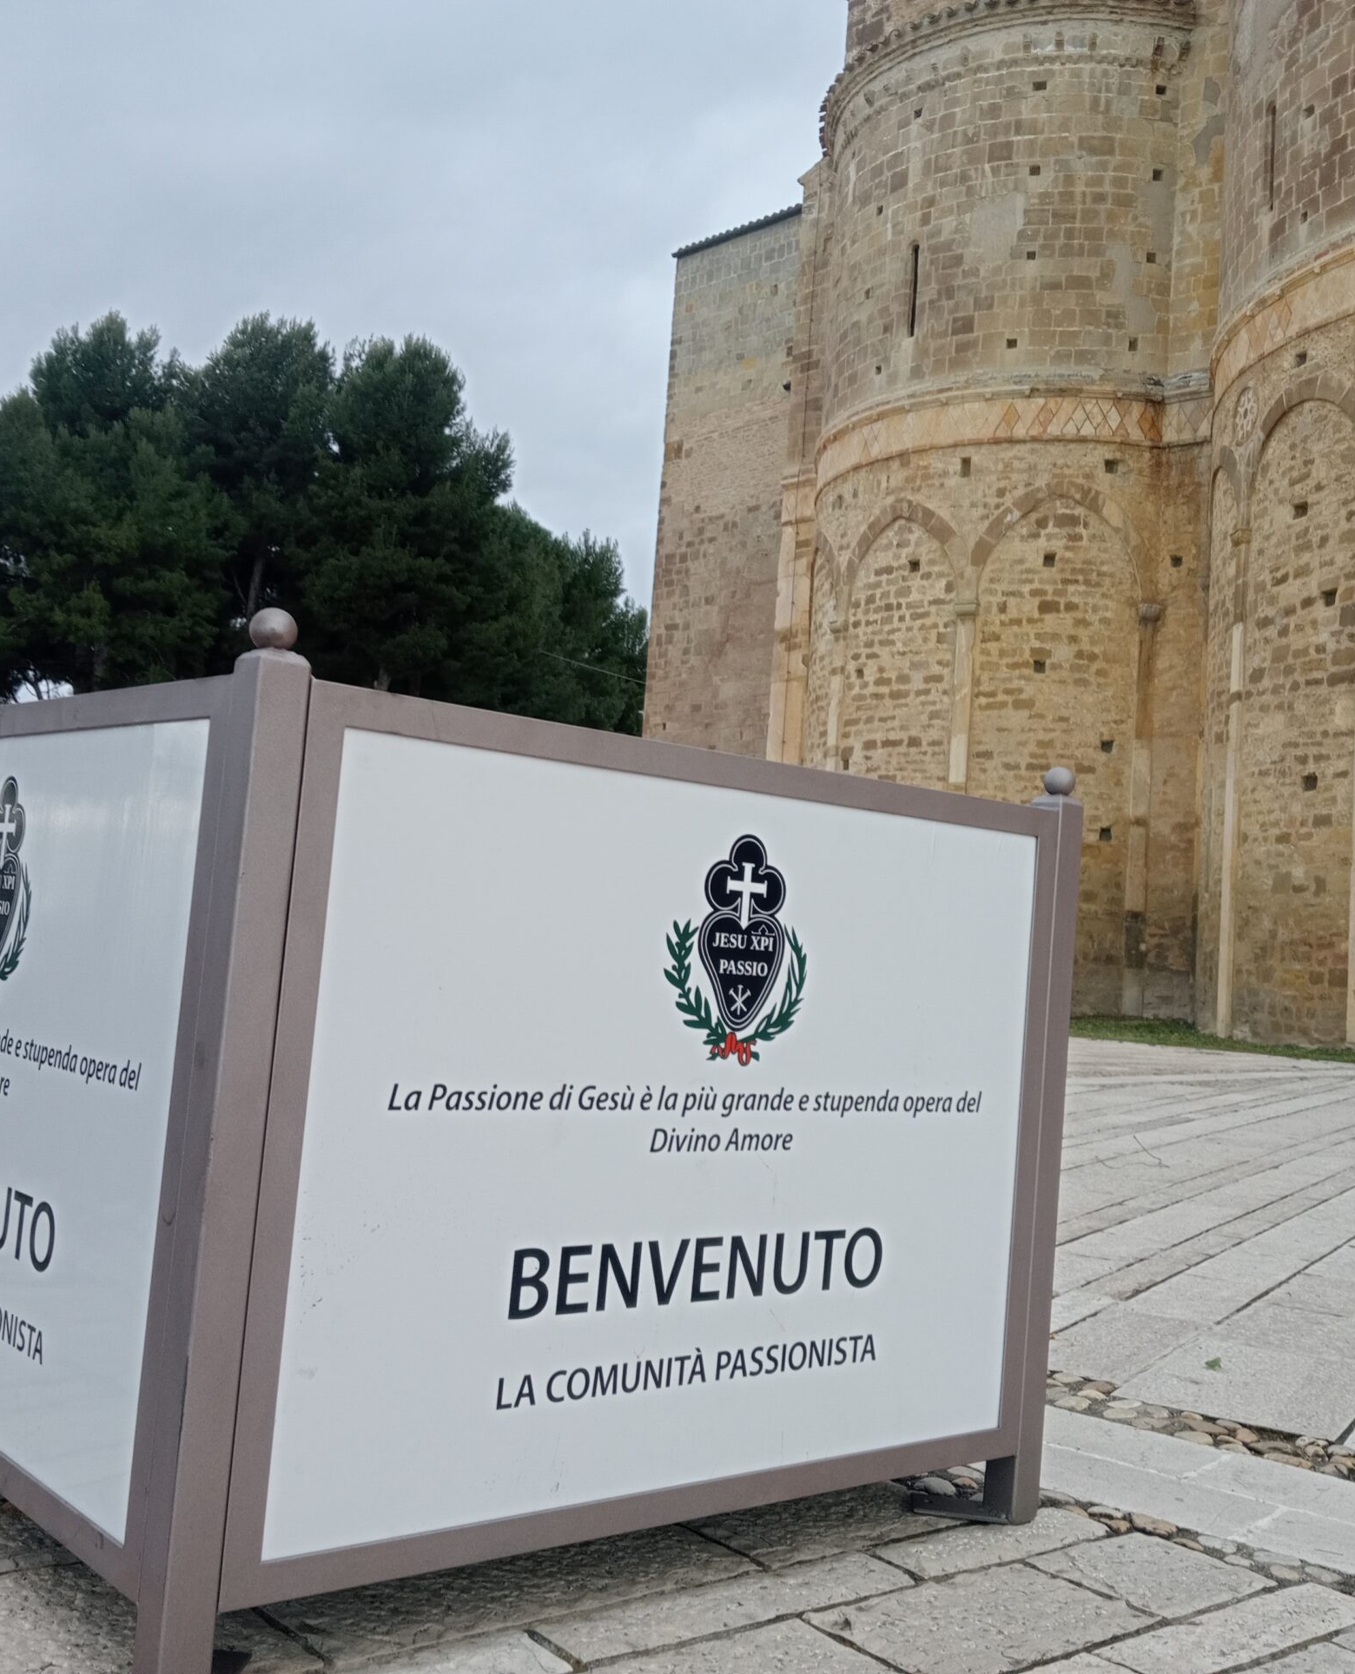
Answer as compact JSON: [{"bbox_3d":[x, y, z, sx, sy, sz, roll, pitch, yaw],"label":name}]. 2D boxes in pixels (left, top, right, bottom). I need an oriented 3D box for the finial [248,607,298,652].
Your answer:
[{"bbox_3d":[-0.473,-0.242,2.112,0.055,0.052,0.055,9,-6,-40],"label":"finial"}]

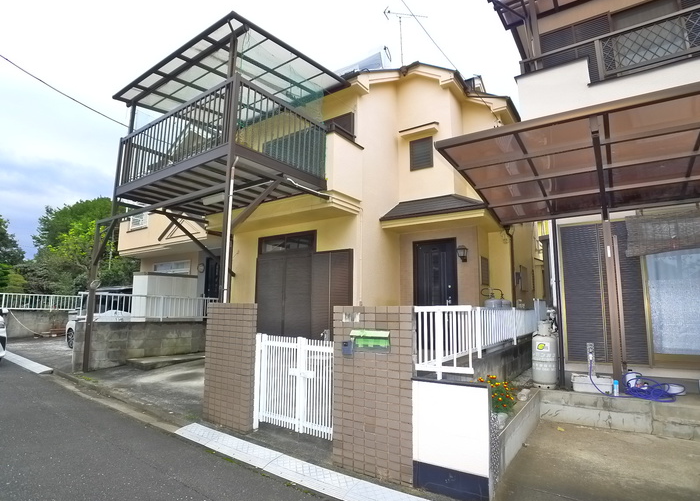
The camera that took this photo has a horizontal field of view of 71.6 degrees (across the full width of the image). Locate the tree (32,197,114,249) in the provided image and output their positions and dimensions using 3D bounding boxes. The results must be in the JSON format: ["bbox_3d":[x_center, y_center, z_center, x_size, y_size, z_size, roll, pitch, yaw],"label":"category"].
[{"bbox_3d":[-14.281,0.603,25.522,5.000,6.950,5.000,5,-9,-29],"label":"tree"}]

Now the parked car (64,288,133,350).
[{"bbox_3d":[-6.046,1.875,13.177,3.600,1.650,1.550,-5,-10,38],"label":"parked car"}]

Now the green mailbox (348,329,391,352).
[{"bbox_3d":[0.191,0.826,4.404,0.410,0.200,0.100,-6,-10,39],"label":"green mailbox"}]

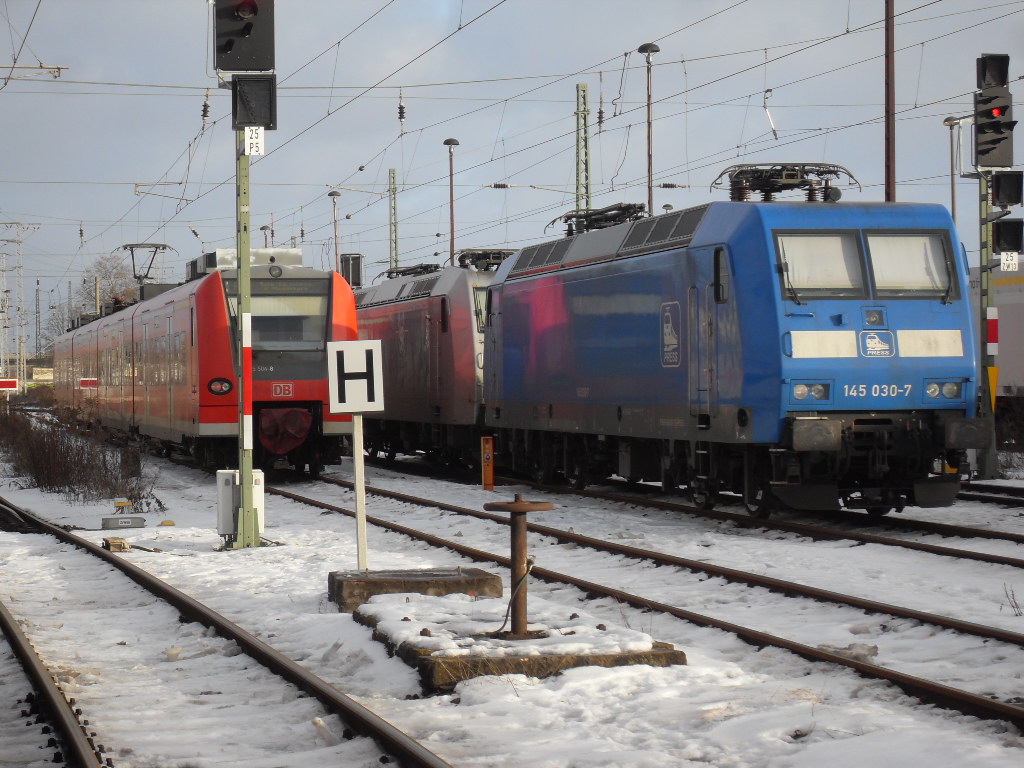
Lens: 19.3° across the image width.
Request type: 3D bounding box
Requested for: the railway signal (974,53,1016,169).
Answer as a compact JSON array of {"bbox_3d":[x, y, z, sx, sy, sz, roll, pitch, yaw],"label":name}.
[{"bbox_3d":[8.454,-4.777,52.700,0.660,1.980,0.480,-1,0,-11],"label":"railway signal"}]

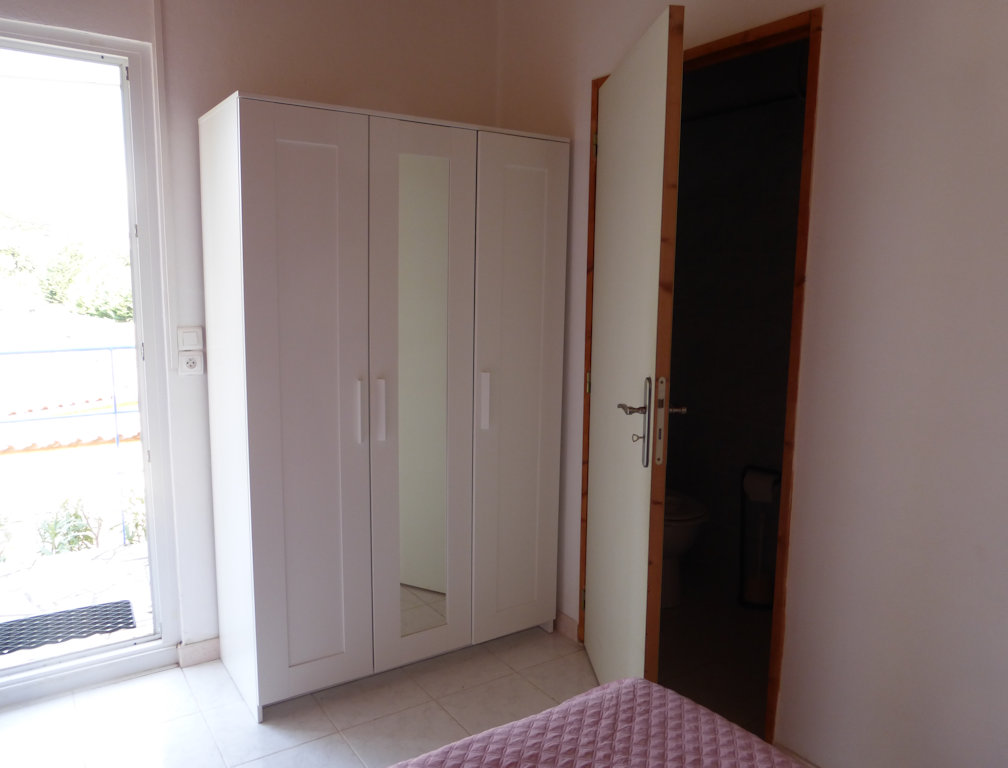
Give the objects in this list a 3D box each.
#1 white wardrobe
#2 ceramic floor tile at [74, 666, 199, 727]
[{"bbox_3d":[-0.405,0.057,2.614,1.170,1.900,0.500,-4,9,-34],"label":"white wardrobe"},{"bbox_3d":[-1.192,1.046,2.312,0.330,0.010,0.330,-4,9,-34],"label":"ceramic floor tile"}]

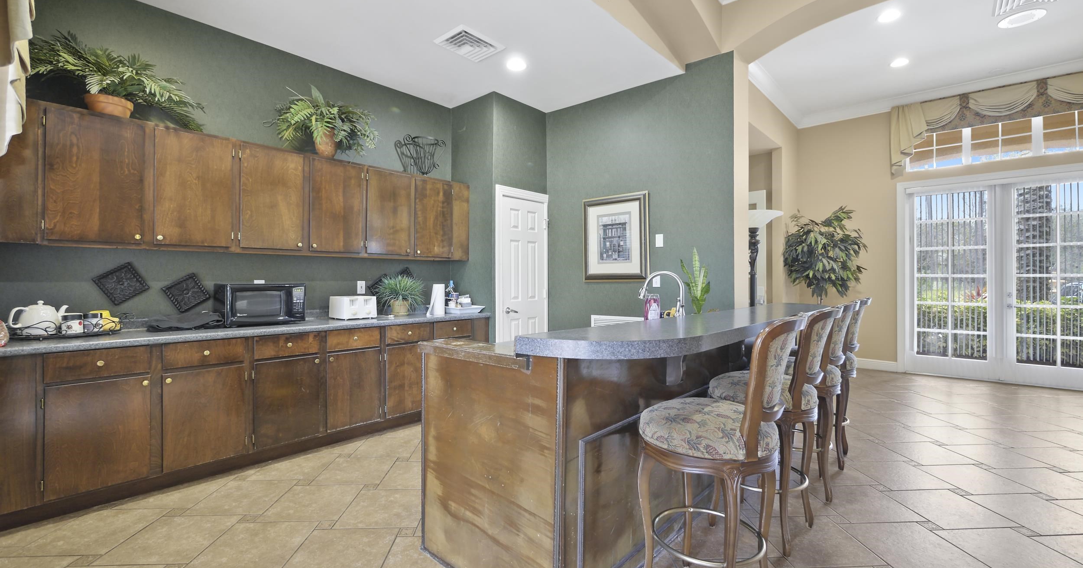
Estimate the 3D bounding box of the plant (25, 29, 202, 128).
[{"bbox_3d":[-2.581,-1.216,2.700,0.473,0.433,0.827,0,1,43],"label":"plant"}]

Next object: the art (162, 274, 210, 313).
[{"bbox_3d":[-2.511,0.065,3.108,0.020,0.205,0.205,0,32,43],"label":"art"}]

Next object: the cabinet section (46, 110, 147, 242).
[{"bbox_3d":[-2.652,-0.599,2.614,0.320,0.720,0.404,0,0,44],"label":"cabinet section"}]

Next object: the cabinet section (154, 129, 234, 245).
[{"bbox_3d":[-2.344,-0.601,2.932,0.320,0.720,0.401,0,0,44],"label":"cabinet section"}]

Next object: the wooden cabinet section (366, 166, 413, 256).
[{"bbox_3d":[-1.419,-0.606,3.889,0.320,0.720,0.412,0,0,44],"label":"wooden cabinet section"}]

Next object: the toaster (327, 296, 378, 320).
[{"bbox_3d":[-1.612,0.201,3.751,0.295,0.192,0.266,0,0,41],"label":"toaster"}]

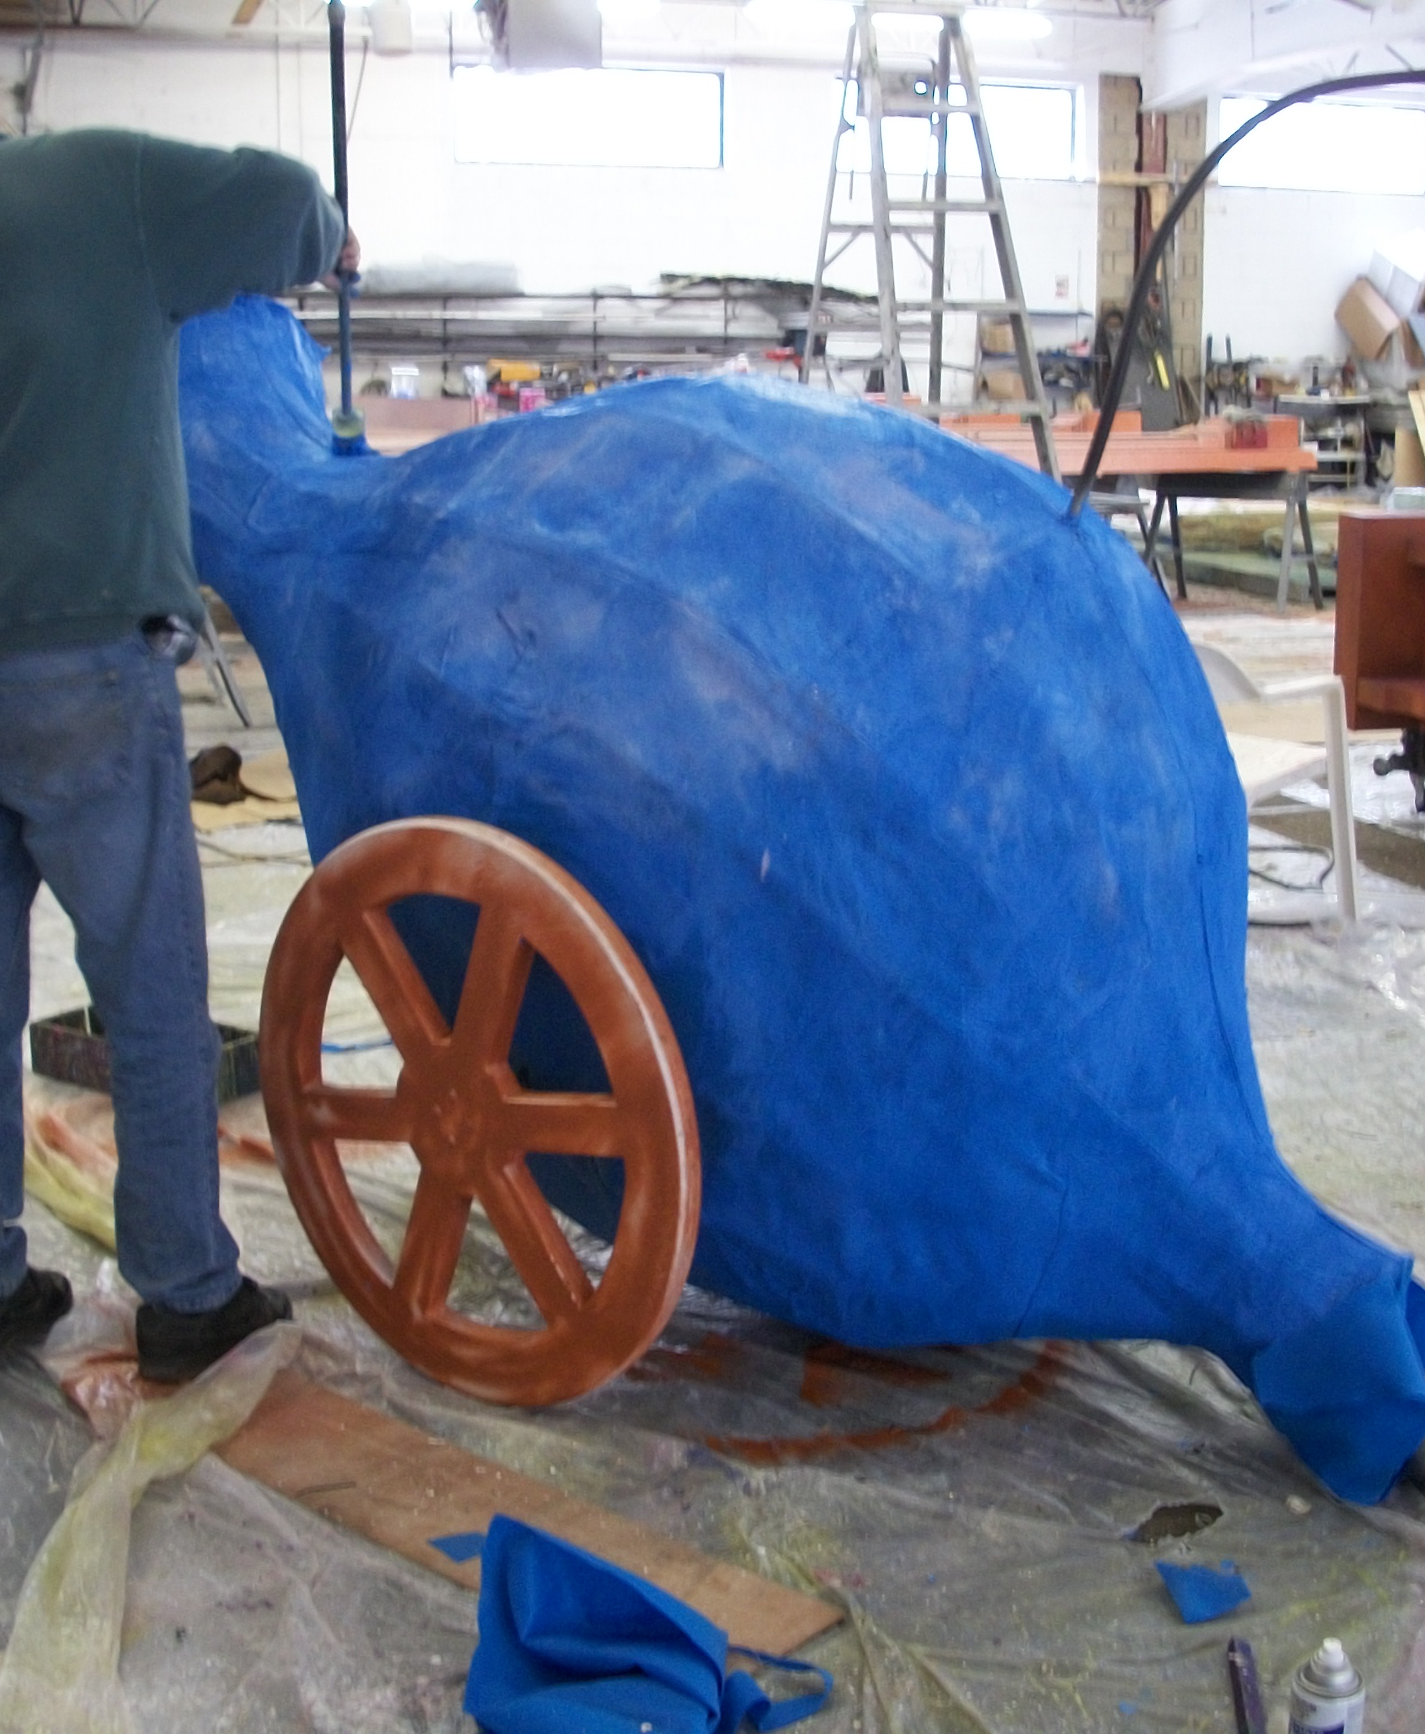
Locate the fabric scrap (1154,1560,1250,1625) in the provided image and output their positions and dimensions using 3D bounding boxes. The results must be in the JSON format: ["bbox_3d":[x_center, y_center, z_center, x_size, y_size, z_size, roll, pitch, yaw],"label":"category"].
[{"bbox_3d":[0.545,0.789,2.573,0.095,0.020,0.130,0,10,5],"label":"fabric scrap"}]

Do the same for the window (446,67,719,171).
[{"bbox_3d":[-1.042,-6.213,19.400,2.250,0.830,0.100,-4,11,-17],"label":"window"}]

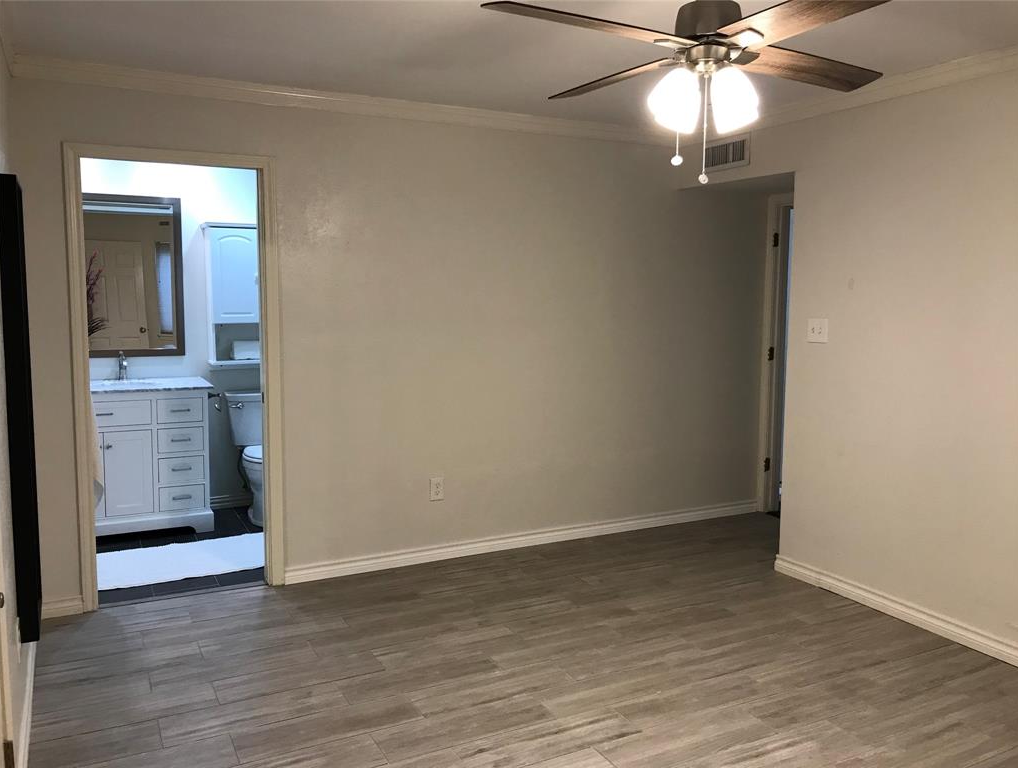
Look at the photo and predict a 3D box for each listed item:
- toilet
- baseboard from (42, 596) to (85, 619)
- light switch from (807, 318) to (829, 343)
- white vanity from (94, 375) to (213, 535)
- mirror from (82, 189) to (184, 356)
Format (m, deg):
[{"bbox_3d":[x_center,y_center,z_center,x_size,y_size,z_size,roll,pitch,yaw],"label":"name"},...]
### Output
[{"bbox_3d":[-1.558,0.470,5.364,0.430,0.800,0.710,-3,7,-28],"label":"toilet"},{"bbox_3d":[-2.001,1.004,3.701,0.170,0.085,0.015,-3,7,-28],"label":"baseboard"},{"bbox_3d":[1.535,-0.262,4.107,0.012,0.118,0.120,-3,7,-28],"label":"light switch"},{"bbox_3d":[-2.319,0.449,5.067,0.925,0.894,0.555,-3,7,-28],"label":"white vanity"},{"bbox_3d":[-2.438,-0.670,5.178,0.760,1.008,0.030,-3,7,-28],"label":"mirror"}]

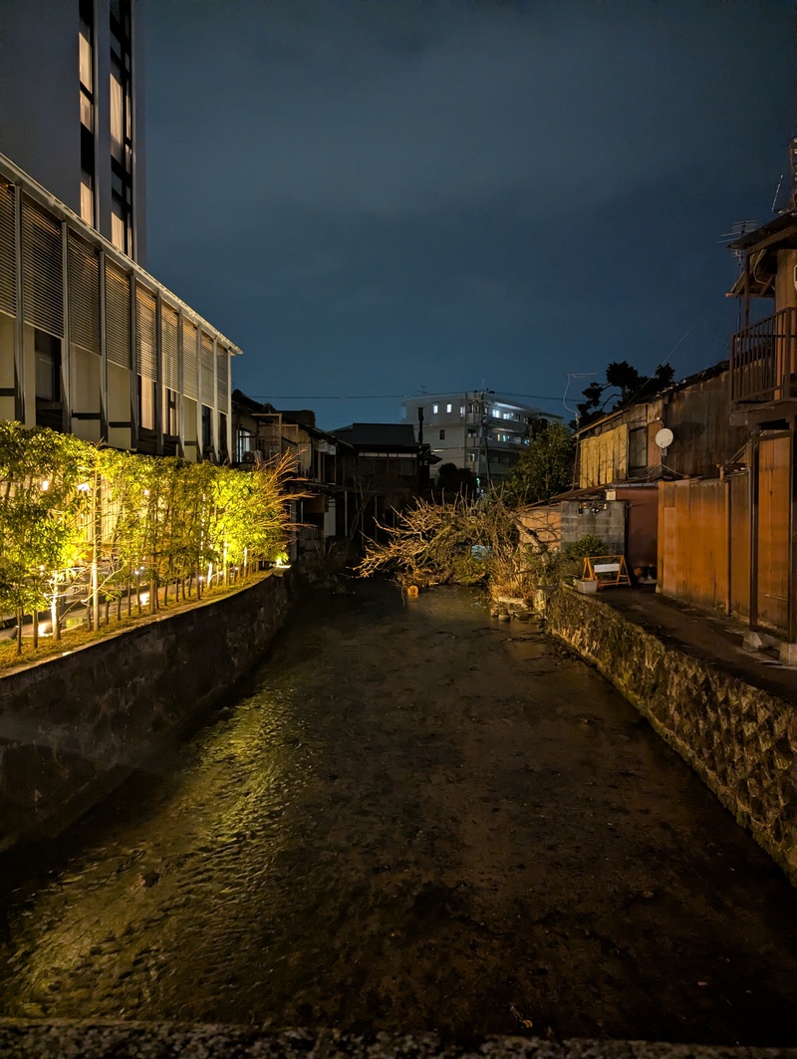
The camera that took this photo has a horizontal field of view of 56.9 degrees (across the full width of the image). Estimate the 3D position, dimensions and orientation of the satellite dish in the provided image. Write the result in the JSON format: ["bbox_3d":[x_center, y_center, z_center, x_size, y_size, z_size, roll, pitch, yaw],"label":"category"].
[{"bbox_3d":[6.248,-2.103,17.300,0.470,0.570,0.360,1,-6,40],"label":"satellite dish"}]

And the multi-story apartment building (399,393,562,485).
[{"bbox_3d":[11.100,-8.800,95.500,12.400,14.200,18.500,1,2,41],"label":"multi-story apartment building"}]

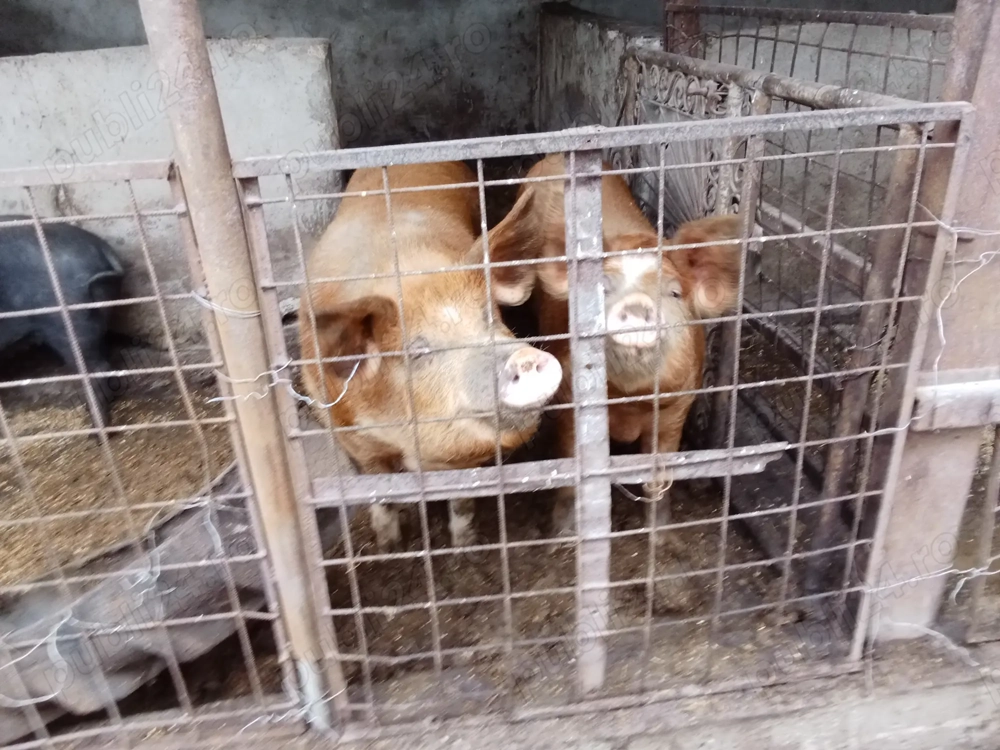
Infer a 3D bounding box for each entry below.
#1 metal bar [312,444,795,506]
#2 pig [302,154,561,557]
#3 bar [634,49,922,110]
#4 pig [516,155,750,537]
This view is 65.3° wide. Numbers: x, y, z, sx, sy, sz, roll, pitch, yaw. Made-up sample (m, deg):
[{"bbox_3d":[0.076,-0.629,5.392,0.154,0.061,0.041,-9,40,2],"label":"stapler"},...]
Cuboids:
[{"bbox_3d":[0.096,0.168,1.322,0.807,0.049,0.018,-4,25,-7],"label":"metal bar"},{"bbox_3d":[-0.159,-0.055,1.748,0.437,0.706,1.266,-4,26,0],"label":"pig"},{"bbox_3d":[0.484,-0.651,1.673,0.047,0.047,1.345,-6,26,-5],"label":"bar"},{"bbox_3d":[0.215,-0.110,1.802,0.392,0.717,1.154,-4,26,-1],"label":"pig"}]

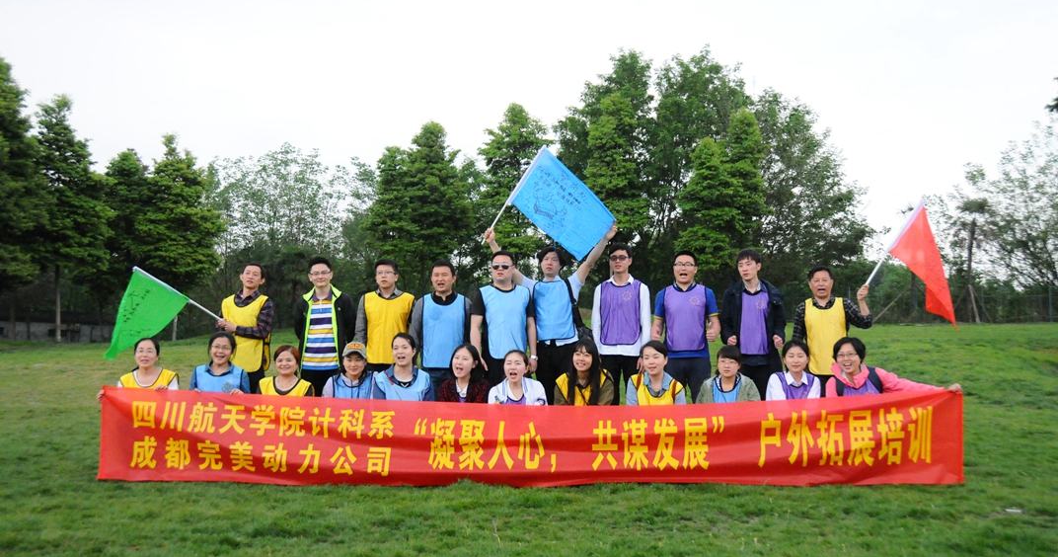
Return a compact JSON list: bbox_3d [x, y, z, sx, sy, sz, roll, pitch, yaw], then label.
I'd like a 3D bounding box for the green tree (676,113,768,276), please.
[{"bbox_3d":[4.780,-1.410,24.000,2.400,5.380,2.400,0,0,0],"label":"green tree"}]

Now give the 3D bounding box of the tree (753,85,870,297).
[{"bbox_3d":[8.260,-2.110,29.000,4.140,7.090,4.140,0,0,0],"label":"tree"}]

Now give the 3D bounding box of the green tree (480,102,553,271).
[{"bbox_3d":[-0.290,-1.580,25.000,2.140,5.880,2.140,0,0,0],"label":"green tree"}]

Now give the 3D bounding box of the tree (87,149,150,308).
[{"bbox_3d":[-10.980,-0.940,26.000,1.850,5.090,1.850,0,0,0],"label":"tree"}]

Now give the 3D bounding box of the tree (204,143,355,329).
[{"bbox_3d":[-7.980,-1.370,31.000,4.860,5.940,4.860,0,0,0],"label":"tree"}]

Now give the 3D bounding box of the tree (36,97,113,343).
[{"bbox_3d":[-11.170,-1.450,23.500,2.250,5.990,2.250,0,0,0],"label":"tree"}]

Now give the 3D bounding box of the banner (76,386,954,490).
[{"bbox_3d":[0.014,1.153,7.050,6.300,0.700,0.220,0,0,0],"label":"banner"}]

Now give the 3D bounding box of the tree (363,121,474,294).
[{"bbox_3d":[-2.850,-1.340,25.000,2.930,5.450,2.930,0,0,0],"label":"tree"}]

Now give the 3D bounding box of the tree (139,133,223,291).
[{"bbox_3d":[-8.570,-1.030,24.000,2.100,5.060,2.100,0,0,0],"label":"tree"}]

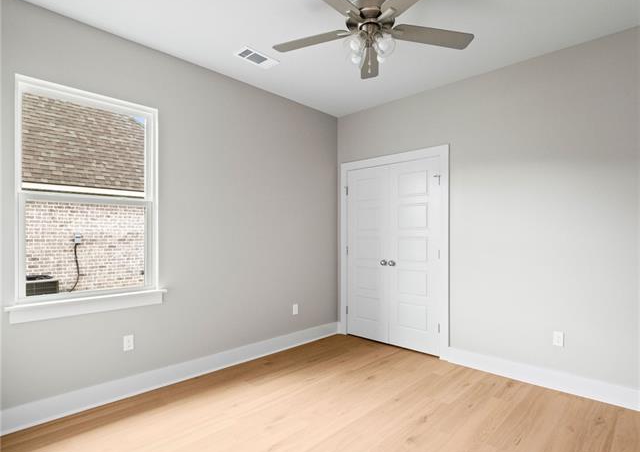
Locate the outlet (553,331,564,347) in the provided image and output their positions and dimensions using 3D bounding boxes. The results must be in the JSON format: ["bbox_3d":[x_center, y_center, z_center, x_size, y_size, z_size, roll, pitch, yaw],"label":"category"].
[{"bbox_3d":[1.942,0.921,2.715,0.072,0.116,0.009,-1,-1,42],"label":"outlet"}]

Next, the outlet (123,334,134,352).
[{"bbox_3d":[-1.488,0.908,2.585,0.072,0.116,0.009,1,-1,-45],"label":"outlet"}]

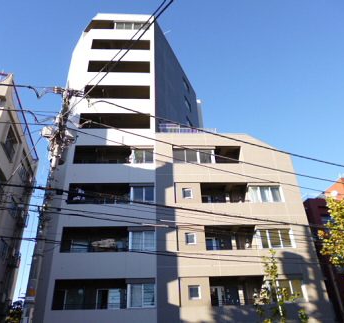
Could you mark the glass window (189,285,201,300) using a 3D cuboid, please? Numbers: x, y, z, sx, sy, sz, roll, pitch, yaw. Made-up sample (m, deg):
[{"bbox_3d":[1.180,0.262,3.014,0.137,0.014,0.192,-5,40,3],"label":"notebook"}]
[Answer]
[{"bbox_3d":[1.199,6.880,15.694,0.634,0.695,0.120,0,-32,-4],"label":"glass window"}]

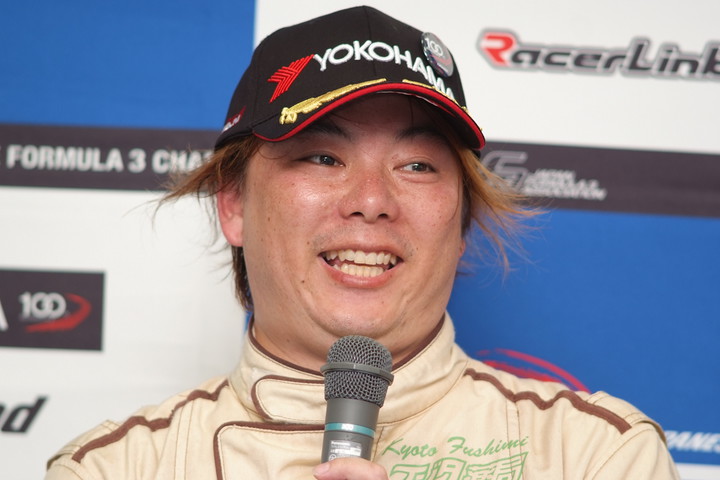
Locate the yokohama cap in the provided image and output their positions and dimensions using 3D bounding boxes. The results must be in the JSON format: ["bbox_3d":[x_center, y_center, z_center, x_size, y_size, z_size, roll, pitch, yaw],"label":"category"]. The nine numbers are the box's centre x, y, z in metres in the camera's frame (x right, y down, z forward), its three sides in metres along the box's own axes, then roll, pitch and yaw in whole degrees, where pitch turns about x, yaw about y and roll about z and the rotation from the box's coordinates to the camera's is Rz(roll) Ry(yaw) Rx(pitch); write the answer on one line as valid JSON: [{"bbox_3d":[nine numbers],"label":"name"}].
[{"bbox_3d":[0.003,-0.115,3.670,0.178,0.120,0.265,5,-13,-15],"label":"yokohama cap"}]

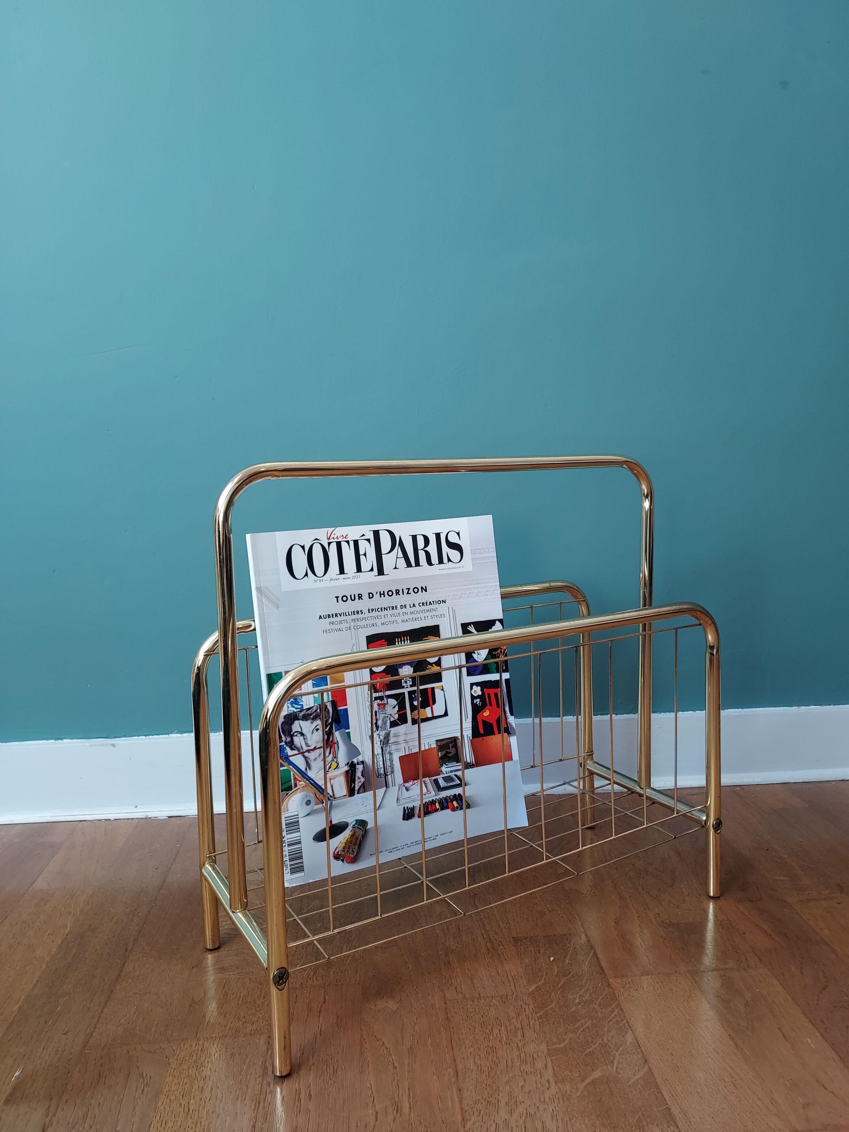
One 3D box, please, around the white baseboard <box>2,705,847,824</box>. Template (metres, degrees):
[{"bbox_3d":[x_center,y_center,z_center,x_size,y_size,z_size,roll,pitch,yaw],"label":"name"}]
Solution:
[{"bbox_3d":[0.012,0.237,0.944,1.016,0.090,0.020,-2,7,-3],"label":"white baseboard"}]

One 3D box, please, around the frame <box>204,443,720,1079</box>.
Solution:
[{"bbox_3d":[0.038,0.111,0.668,0.424,0.402,0.185,-5,8,-30],"label":"frame"}]

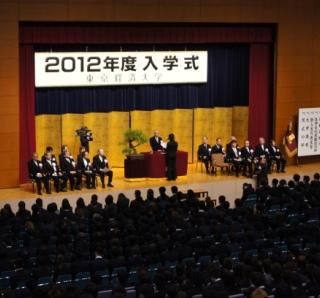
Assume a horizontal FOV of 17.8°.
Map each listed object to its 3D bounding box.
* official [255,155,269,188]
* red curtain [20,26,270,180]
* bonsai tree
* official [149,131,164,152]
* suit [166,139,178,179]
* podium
[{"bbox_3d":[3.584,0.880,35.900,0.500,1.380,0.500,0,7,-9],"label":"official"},{"bbox_3d":[-0.201,-1.793,36.717,10.600,5.500,0.400,-4,9,-31],"label":"red curtain"},{"bbox_3d":[-0.910,-0.232,36.400,0.900,0.950,0.750,-4,9,-31],"label":"bonsai tree"},{"bbox_3d":[-0.076,0.116,37.171,0.550,1.620,0.420,-4,9,-31],"label":"official"},{"bbox_3d":[0.410,0.370,35.876,0.450,1.440,0.350,-4,9,-31],"label":"suit"},{"bbox_3d":[-0.175,0.549,36.699,2.250,0.860,0.750,-4,9,-31],"label":"podium"}]

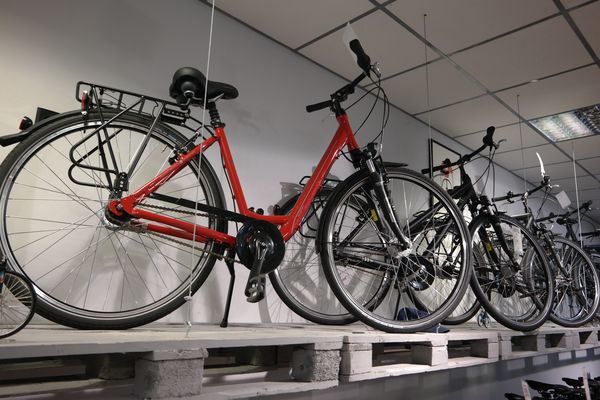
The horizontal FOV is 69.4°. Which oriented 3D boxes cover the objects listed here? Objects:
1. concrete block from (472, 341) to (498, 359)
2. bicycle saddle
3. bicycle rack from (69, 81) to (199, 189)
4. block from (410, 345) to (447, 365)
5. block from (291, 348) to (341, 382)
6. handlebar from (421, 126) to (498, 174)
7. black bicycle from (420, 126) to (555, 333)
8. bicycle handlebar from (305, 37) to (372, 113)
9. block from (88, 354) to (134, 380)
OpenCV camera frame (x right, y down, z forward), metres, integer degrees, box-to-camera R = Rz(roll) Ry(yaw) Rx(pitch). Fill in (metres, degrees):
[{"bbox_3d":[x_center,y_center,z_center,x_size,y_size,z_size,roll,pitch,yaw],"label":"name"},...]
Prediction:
[{"bbox_3d":[0.954,0.770,2.251,0.138,0.079,0.100,14,-17,-41],"label":"concrete block"},{"bbox_3d":[-0.362,-0.427,1.683,0.260,0.120,0.200,9,-20,-27],"label":"bicycle saddle"},{"bbox_3d":[-0.566,-0.179,1.491,0.410,0.350,0.150,9,-20,-27],"label":"bicycle rack"},{"bbox_3d":[0.569,0.673,1.905,0.138,0.079,0.100,14,-17,-41],"label":"block"},{"bbox_3d":[0.051,0.547,1.442,0.138,0.079,0.100,14,-17,-41],"label":"block"},{"bbox_3d":[1.003,-0.293,2.757,0.150,0.110,0.630,9,-23,-24],"label":"handlebar"},{"bbox_3d":[0.738,0.176,2.553,1.830,1.100,0.610,5,-20,-11],"label":"black bicycle"},{"bbox_3d":[0.167,-0.531,1.992,0.170,0.140,0.610,6,-18,-16],"label":"bicycle handlebar"},{"bbox_3d":[-0.567,0.501,1.345,0.138,0.079,0.140,14,-17,-41],"label":"block"}]

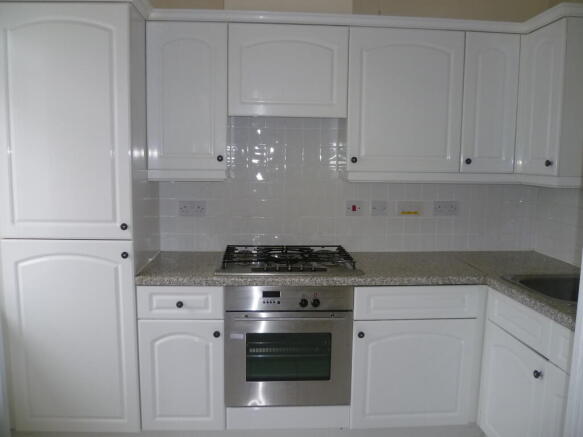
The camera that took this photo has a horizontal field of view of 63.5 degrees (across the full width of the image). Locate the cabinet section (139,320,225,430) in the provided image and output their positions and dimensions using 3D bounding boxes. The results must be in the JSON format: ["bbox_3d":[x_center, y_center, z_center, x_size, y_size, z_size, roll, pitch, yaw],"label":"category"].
[{"bbox_3d":[-0.524,0.713,2.490,0.401,0.553,0.540,0,7,-3],"label":"cabinet section"}]

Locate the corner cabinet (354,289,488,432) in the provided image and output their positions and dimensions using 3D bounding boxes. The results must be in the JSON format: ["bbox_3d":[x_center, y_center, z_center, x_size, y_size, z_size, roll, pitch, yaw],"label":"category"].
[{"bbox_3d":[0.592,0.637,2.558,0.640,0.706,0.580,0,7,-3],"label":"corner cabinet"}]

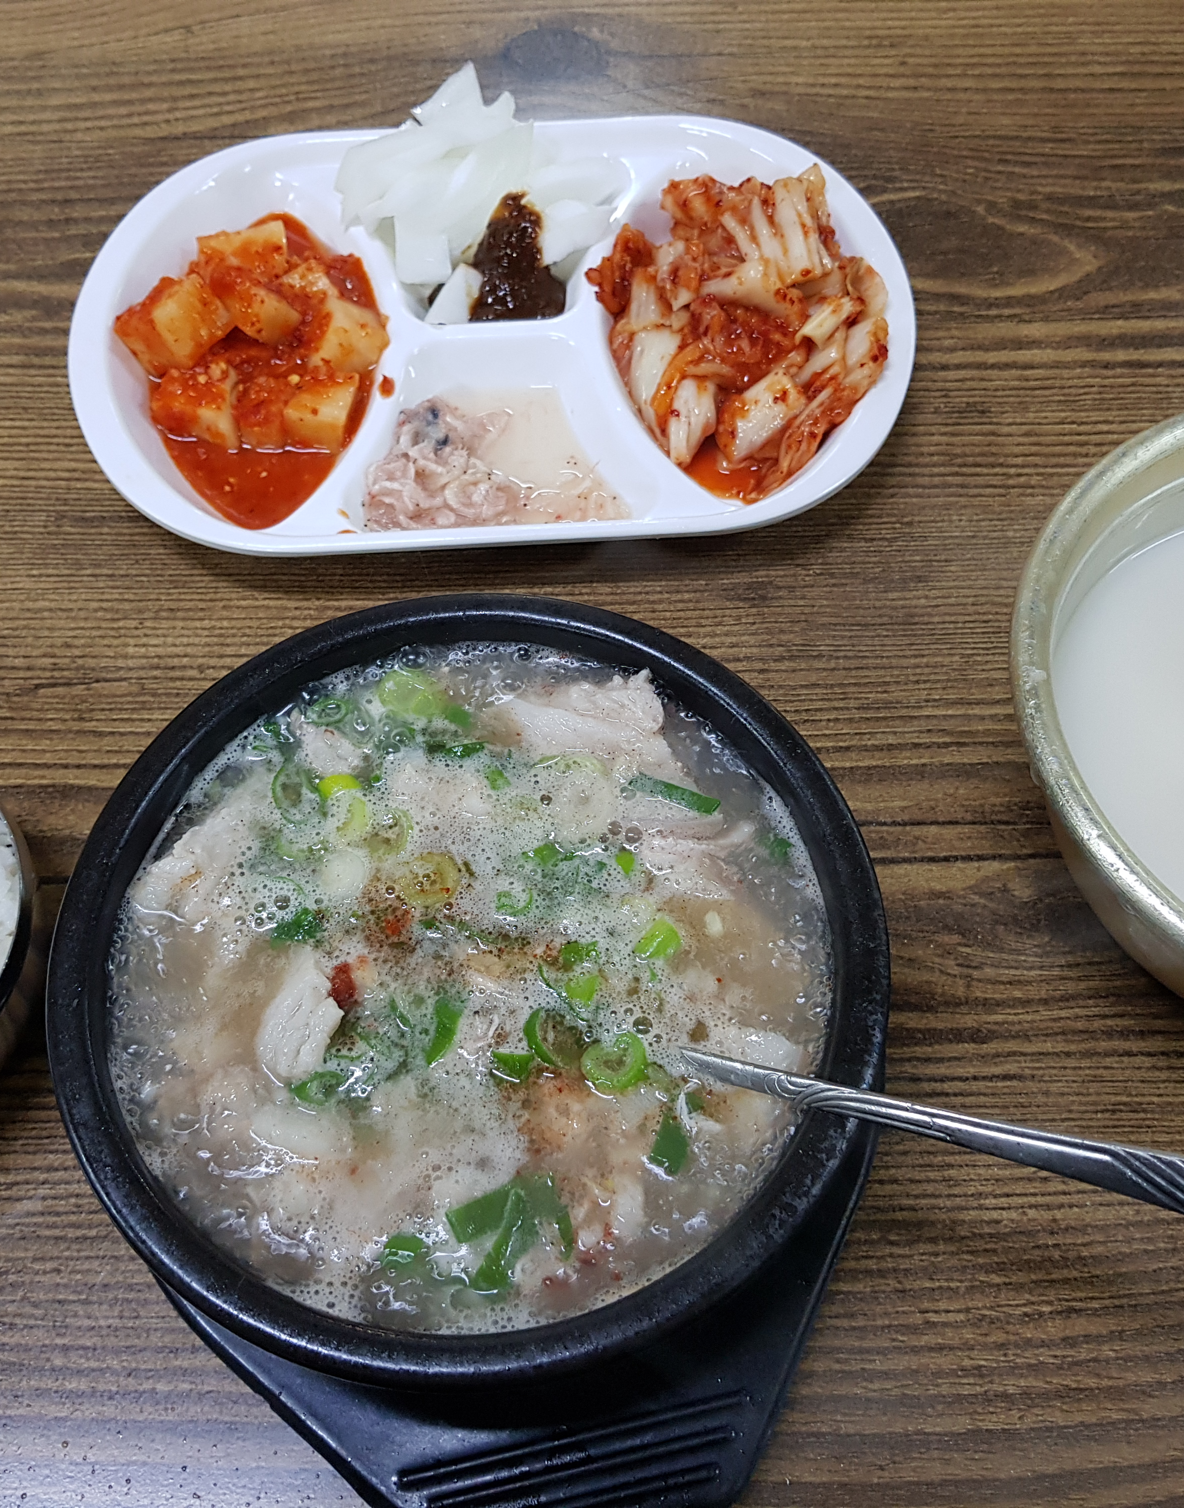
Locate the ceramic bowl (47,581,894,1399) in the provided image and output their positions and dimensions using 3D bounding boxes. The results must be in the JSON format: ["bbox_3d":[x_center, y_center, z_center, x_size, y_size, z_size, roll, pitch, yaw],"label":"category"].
[{"bbox_3d":[-0.024,0.056,0.334,0.165,0.078,0.165,0,62,0],"label":"ceramic bowl"}]

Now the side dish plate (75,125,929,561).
[{"bbox_3d":[-0.029,-0.126,0.469,0.251,0.029,0.166,-3,62,-2],"label":"side dish plate"}]

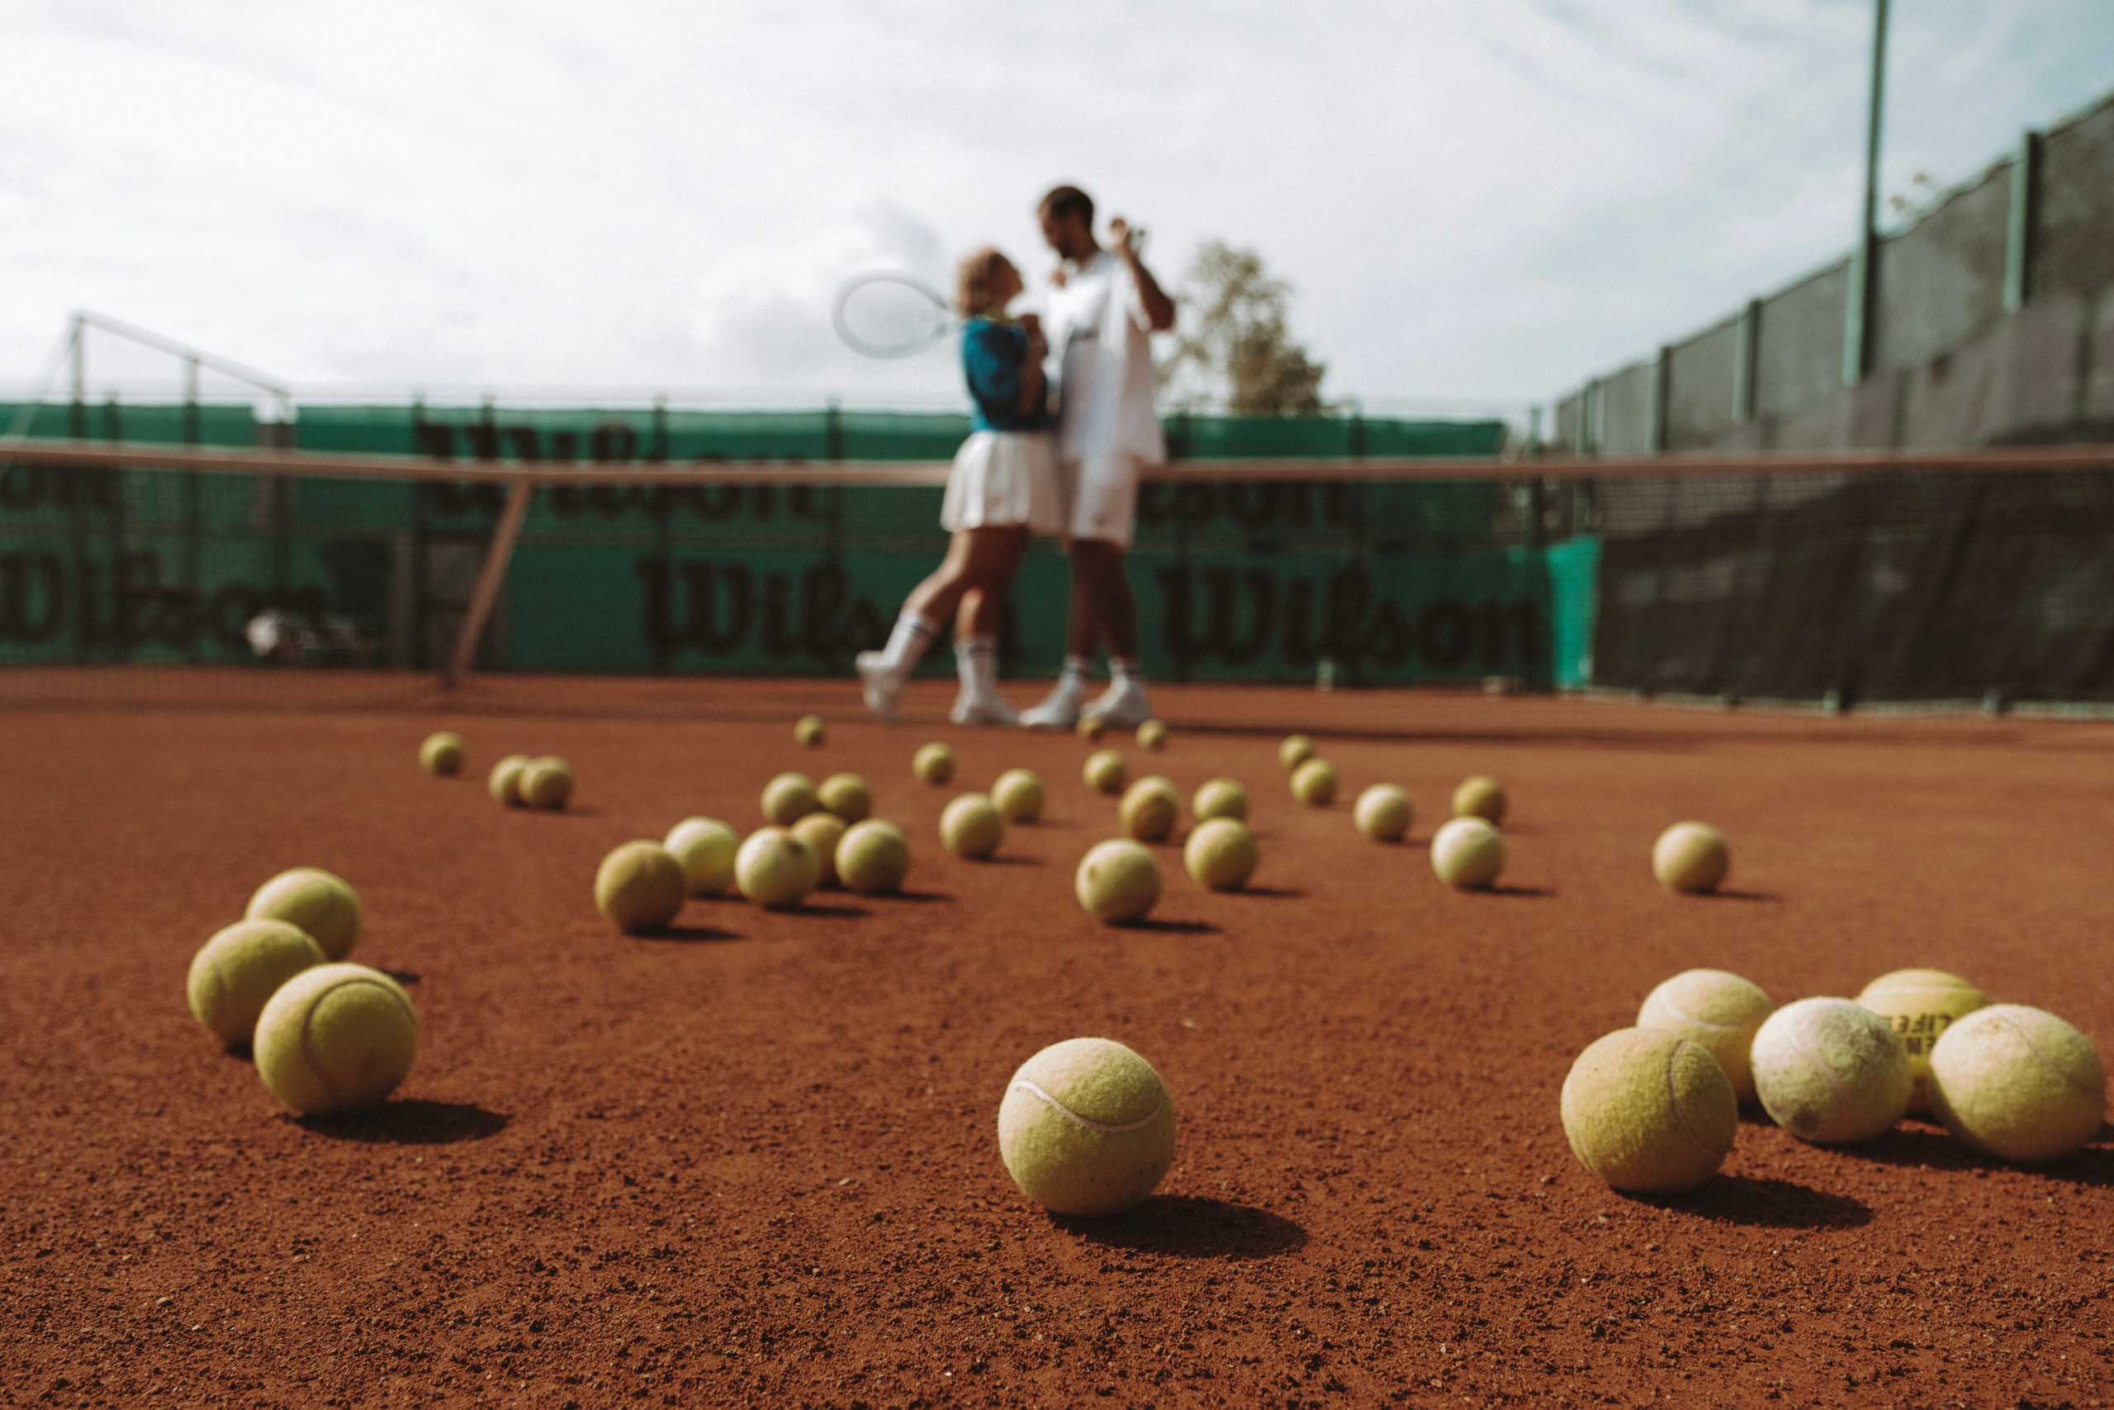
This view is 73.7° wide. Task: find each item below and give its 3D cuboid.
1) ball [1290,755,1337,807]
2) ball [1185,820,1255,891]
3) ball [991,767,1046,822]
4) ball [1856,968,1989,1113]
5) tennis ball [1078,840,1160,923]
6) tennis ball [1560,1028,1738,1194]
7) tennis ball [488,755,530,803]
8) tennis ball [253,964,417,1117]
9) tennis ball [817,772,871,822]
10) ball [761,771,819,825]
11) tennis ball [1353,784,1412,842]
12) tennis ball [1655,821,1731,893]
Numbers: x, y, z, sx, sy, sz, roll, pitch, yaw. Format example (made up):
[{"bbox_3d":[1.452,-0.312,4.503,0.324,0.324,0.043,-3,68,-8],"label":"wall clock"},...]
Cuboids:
[{"bbox_3d":[0.386,0.116,2.115,0.067,0.067,0.067,1,2,0],"label":"ball"},{"bbox_3d":[0.151,0.137,1.293,0.067,0.067,0.067,1,2,0],"label":"ball"},{"bbox_3d":[-0.049,0.113,1.770,0.067,0.067,0.067,1,2,0],"label":"ball"},{"bbox_3d":[0.429,0.164,0.695,0.067,0.067,0.067,1,2,0],"label":"ball"},{"bbox_3d":[0.050,0.145,1.154,0.067,0.067,0.067,1,2,0],"label":"tennis ball"},{"bbox_3d":[0.246,0.169,0.587,0.067,0.067,0.067,1,2,0],"label":"tennis ball"},{"bbox_3d":[-0.695,0.099,1.815,0.067,0.067,0.067,1,2,0],"label":"tennis ball"},{"bbox_3d":[-0.335,0.155,0.656,0.067,0.067,0.067,1,2,0],"label":"tennis ball"},{"bbox_3d":[-0.261,0.118,1.725,0.067,0.067,0.067,1,2,0],"label":"tennis ball"},{"bbox_3d":[-0.322,0.118,1.707,0.067,0.067,0.067,1,2,0],"label":"ball"},{"bbox_3d":[0.385,0.126,1.658,0.067,0.067,0.067,1,2,0],"label":"tennis ball"},{"bbox_3d":[0.579,0.141,1.282,0.067,0.067,0.067,1,2,0],"label":"tennis ball"}]

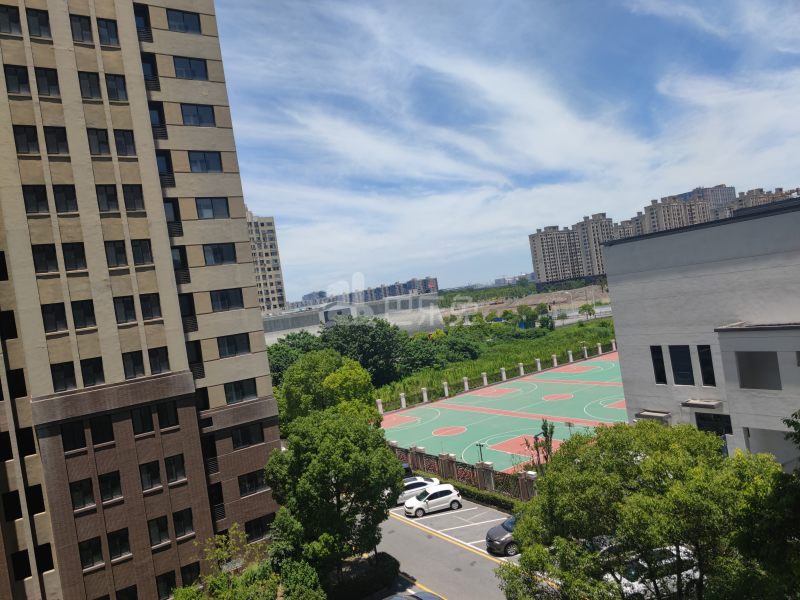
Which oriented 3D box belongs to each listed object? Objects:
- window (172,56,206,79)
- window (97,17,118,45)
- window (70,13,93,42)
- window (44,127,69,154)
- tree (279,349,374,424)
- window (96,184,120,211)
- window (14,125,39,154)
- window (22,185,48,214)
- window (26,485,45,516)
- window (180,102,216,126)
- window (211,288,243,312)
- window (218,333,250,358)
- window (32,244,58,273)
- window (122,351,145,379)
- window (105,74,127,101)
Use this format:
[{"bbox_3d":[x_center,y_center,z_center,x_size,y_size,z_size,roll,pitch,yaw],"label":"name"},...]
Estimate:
[{"bbox_3d":[-13.000,-14.427,36.122,1.973,1.287,0.150,-9,1,-35],"label":"window"},{"bbox_3d":[-15.288,-14.018,30.338,0.948,1.367,0.150,-9,1,-35],"label":"window"},{"bbox_3d":[-16.568,-14.092,30.098,0.929,1.365,0.140,-9,1,-35],"label":"window"},{"bbox_3d":[-17.096,-7.928,28.816,0.938,1.344,0.150,-9,1,-35],"label":"window"},{"bbox_3d":[-6.164,9.970,51.978,8.600,10.994,8.200,-9,1,-8],"label":"tree"},{"bbox_3d":[-15.042,-5.249,29.762,0.939,1.367,0.150,-9,1,-35],"label":"window"},{"bbox_3d":[-18.308,-7.844,28.367,0.955,1.365,0.140,-9,1,-35],"label":"window"},{"bbox_3d":[-18.054,-4.975,28.702,0.970,1.366,0.150,-9,1,-35],"label":"window"},{"bbox_3d":[-17.913,9.870,28.352,0.720,1.367,0.150,-9,1,-35],"label":"window"},{"bbox_3d":[-12.714,-11.673,36.577,1.977,1.296,0.140,-9,1,-35],"label":"window"},{"bbox_3d":[-11.111,0.003,37.176,2.036,1.319,0.150,-9,1,-35],"label":"window"},{"bbox_3d":[-10.300,2.871,35.968,1.950,1.300,0.200,-9,0,-35],"label":"window"},{"bbox_3d":[-17.426,-2.028,28.392,0.971,1.379,0.150,-9,1,-35],"label":"window"},{"bbox_3d":[-13.780,3.357,29.913,0.939,1.367,0.150,-9,1,-35],"label":"window"},{"bbox_3d":[-14.863,-11.123,30.350,0.950,1.380,0.200,-9,0,-35],"label":"window"}]

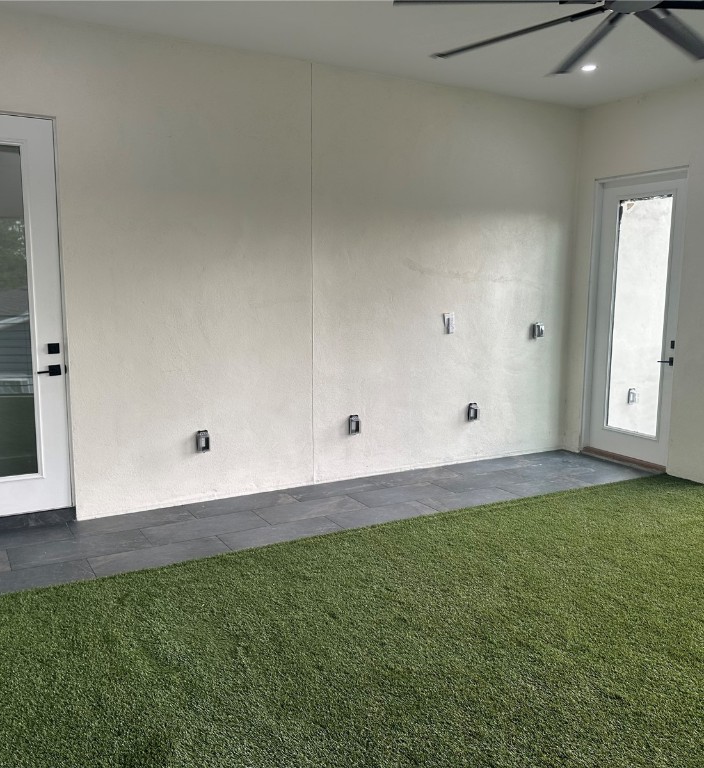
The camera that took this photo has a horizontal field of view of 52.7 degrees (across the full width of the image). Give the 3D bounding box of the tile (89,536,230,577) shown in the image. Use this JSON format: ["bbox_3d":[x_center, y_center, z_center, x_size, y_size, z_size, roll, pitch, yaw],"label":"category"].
[{"bbox_3d":[-1.091,0.994,4.072,0.755,0.012,0.345,-4,9,-30],"label":"tile"}]

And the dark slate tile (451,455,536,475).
[{"bbox_3d":[1.184,0.723,6.194,0.755,0.012,0.328,-4,9,-30],"label":"dark slate tile"}]

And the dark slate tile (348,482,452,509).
[{"bbox_3d":[0.371,0.835,5.323,0.755,0.012,0.375,-4,9,-30],"label":"dark slate tile"}]

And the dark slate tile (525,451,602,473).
[{"bbox_3d":[1.806,0.679,6.549,0.669,0.012,0.328,-4,9,-30],"label":"dark slate tile"}]

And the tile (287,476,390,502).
[{"bbox_3d":[-0.135,0.813,5.439,0.759,0.012,0.354,-4,9,-30],"label":"tile"}]

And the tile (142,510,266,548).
[{"bbox_3d":[-0.943,0.926,4.566,0.759,0.012,0.366,-4,9,-30],"label":"tile"}]

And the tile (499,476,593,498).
[{"bbox_3d":[1.533,0.801,5.569,0.757,0.013,0.320,-4,9,-30],"label":"tile"}]

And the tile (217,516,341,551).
[{"bbox_3d":[-0.434,0.941,4.443,0.757,0.013,0.320,-4,9,-30],"label":"tile"}]

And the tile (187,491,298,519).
[{"bbox_3d":[-0.782,0.857,5.031,0.757,0.013,0.343,-4,9,-30],"label":"tile"}]

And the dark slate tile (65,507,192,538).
[{"bbox_3d":[-1.452,0.905,4.690,0.755,0.012,0.328,-4,9,-30],"label":"dark slate tile"}]

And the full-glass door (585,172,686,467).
[{"bbox_3d":[2.441,-0.535,6.161,0.120,2.465,0.940,-4,9,-30],"label":"full-glass door"}]

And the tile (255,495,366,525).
[{"bbox_3d":[-0.288,0.881,4.947,0.755,0.012,0.375,-4,9,-30],"label":"tile"}]

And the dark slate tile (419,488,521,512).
[{"bbox_3d":[0.881,0.854,5.205,0.759,0.012,0.340,-4,9,-30],"label":"dark slate tile"}]

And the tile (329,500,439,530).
[{"bbox_3d":[0.223,0.900,4.829,0.759,0.012,0.340,-4,9,-30],"label":"tile"}]

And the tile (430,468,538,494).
[{"bbox_3d":[1.031,0.783,5.668,0.757,0.013,0.356,-4,9,-30],"label":"tile"}]

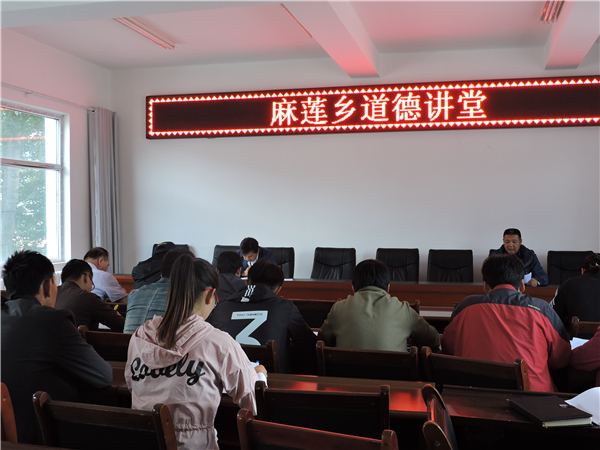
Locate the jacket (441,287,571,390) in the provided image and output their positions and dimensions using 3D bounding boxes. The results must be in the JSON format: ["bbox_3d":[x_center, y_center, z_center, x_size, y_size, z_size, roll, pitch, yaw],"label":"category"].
[{"bbox_3d":[0.894,0.581,3.029,0.570,0.630,0.480,0,1,15],"label":"jacket"}]

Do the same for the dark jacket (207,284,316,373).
[{"bbox_3d":[-0.196,0.604,3.441,0.550,0.620,0.460,0,1,9],"label":"dark jacket"}]

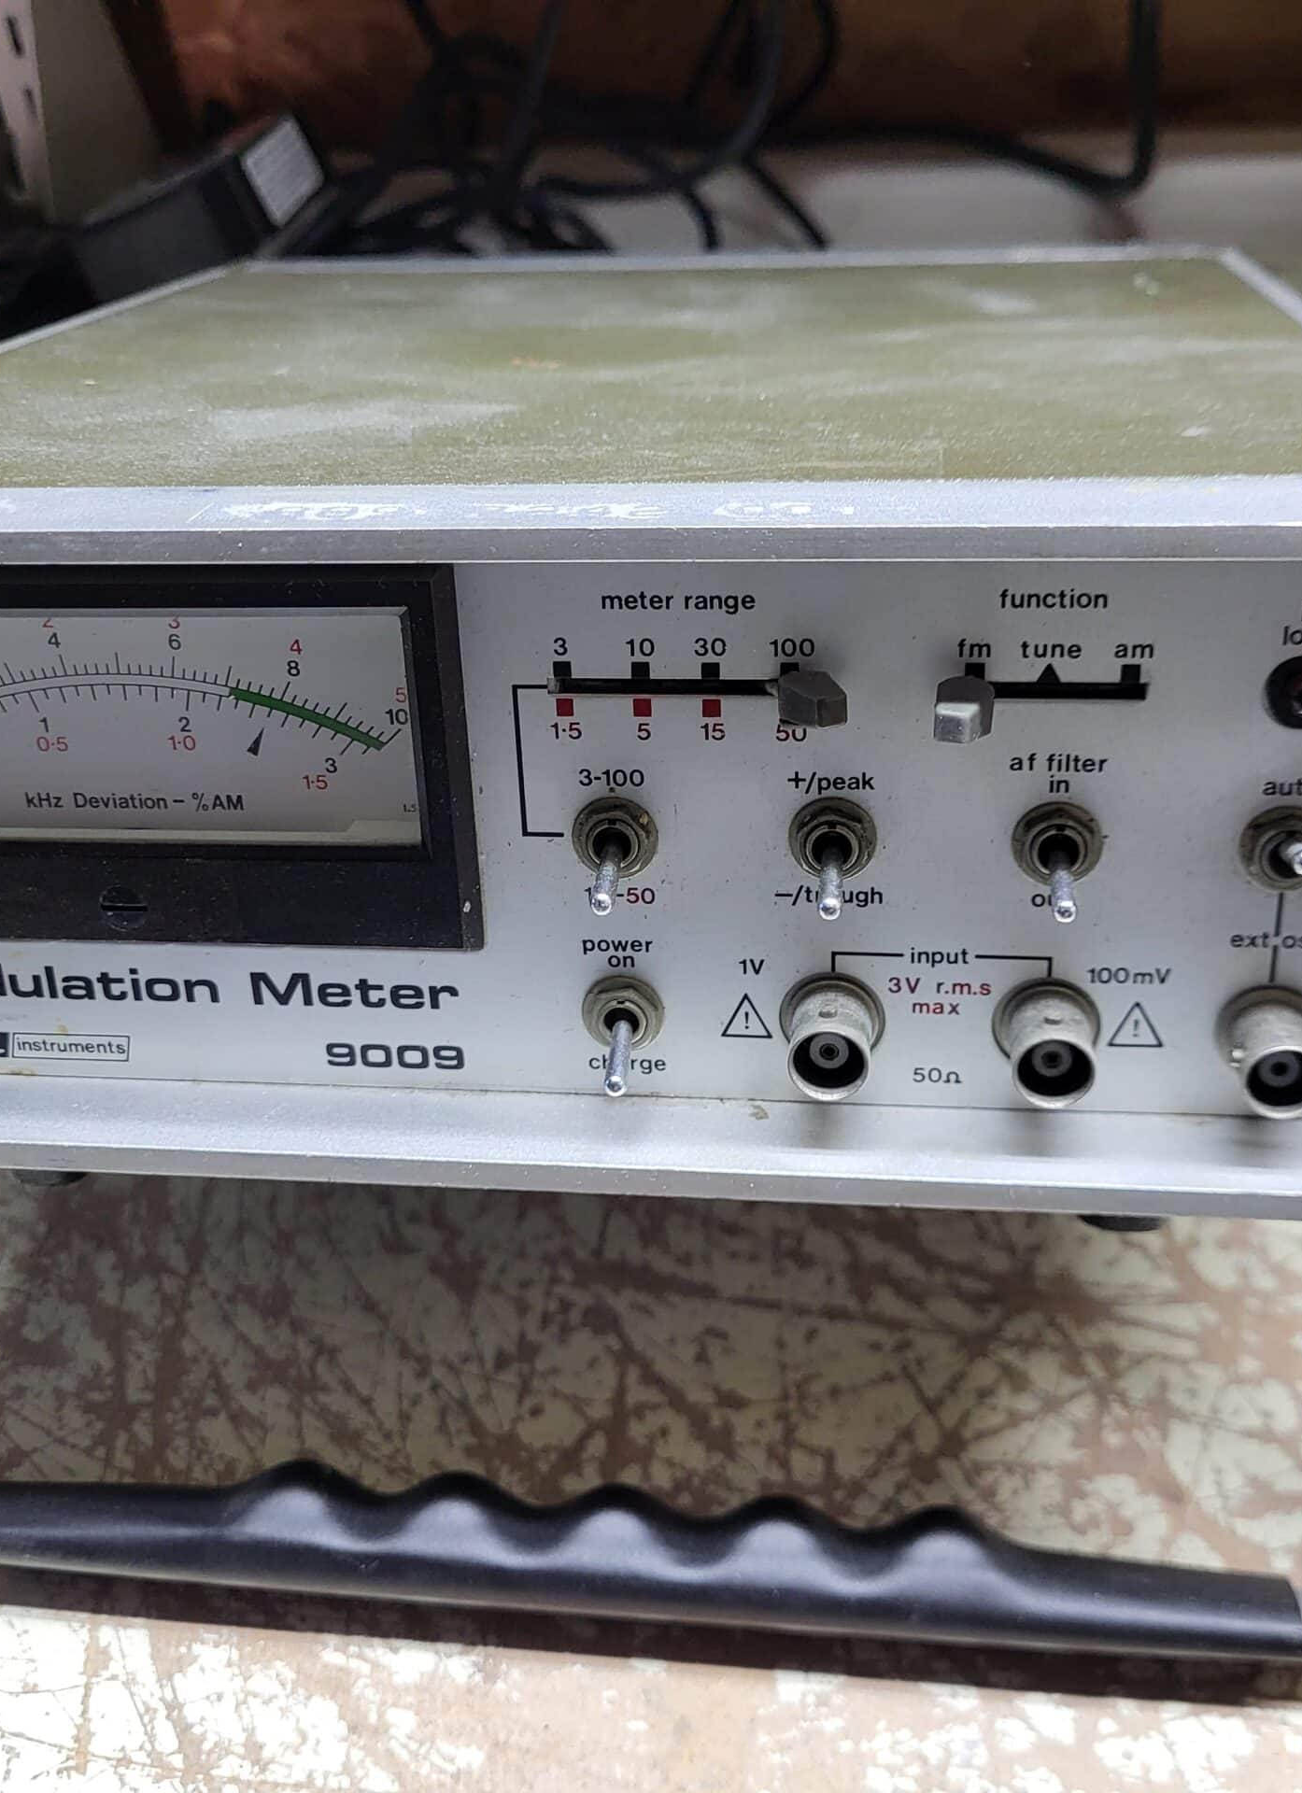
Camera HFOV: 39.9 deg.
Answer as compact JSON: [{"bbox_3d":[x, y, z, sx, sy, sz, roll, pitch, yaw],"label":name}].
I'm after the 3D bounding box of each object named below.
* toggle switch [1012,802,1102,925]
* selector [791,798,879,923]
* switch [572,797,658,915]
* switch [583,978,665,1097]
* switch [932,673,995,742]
[{"bbox_3d":[0.047,-0.004,0.205,0.010,0.011,0.013,1,24,8],"label":"toggle switch"},{"bbox_3d":[0.021,-0.004,0.208,0.010,0.011,0.013,1,24,8],"label":"selector"},{"bbox_3d":[-0.005,-0.005,0.212,0.010,0.011,0.013,1,24,8],"label":"switch"},{"bbox_3d":[-0.004,0.017,0.222,0.010,0.011,0.013,1,24,8],"label":"switch"},{"bbox_3d":[0.035,-0.021,0.199,0.006,0.006,0.010,1,24,8],"label":"switch"}]

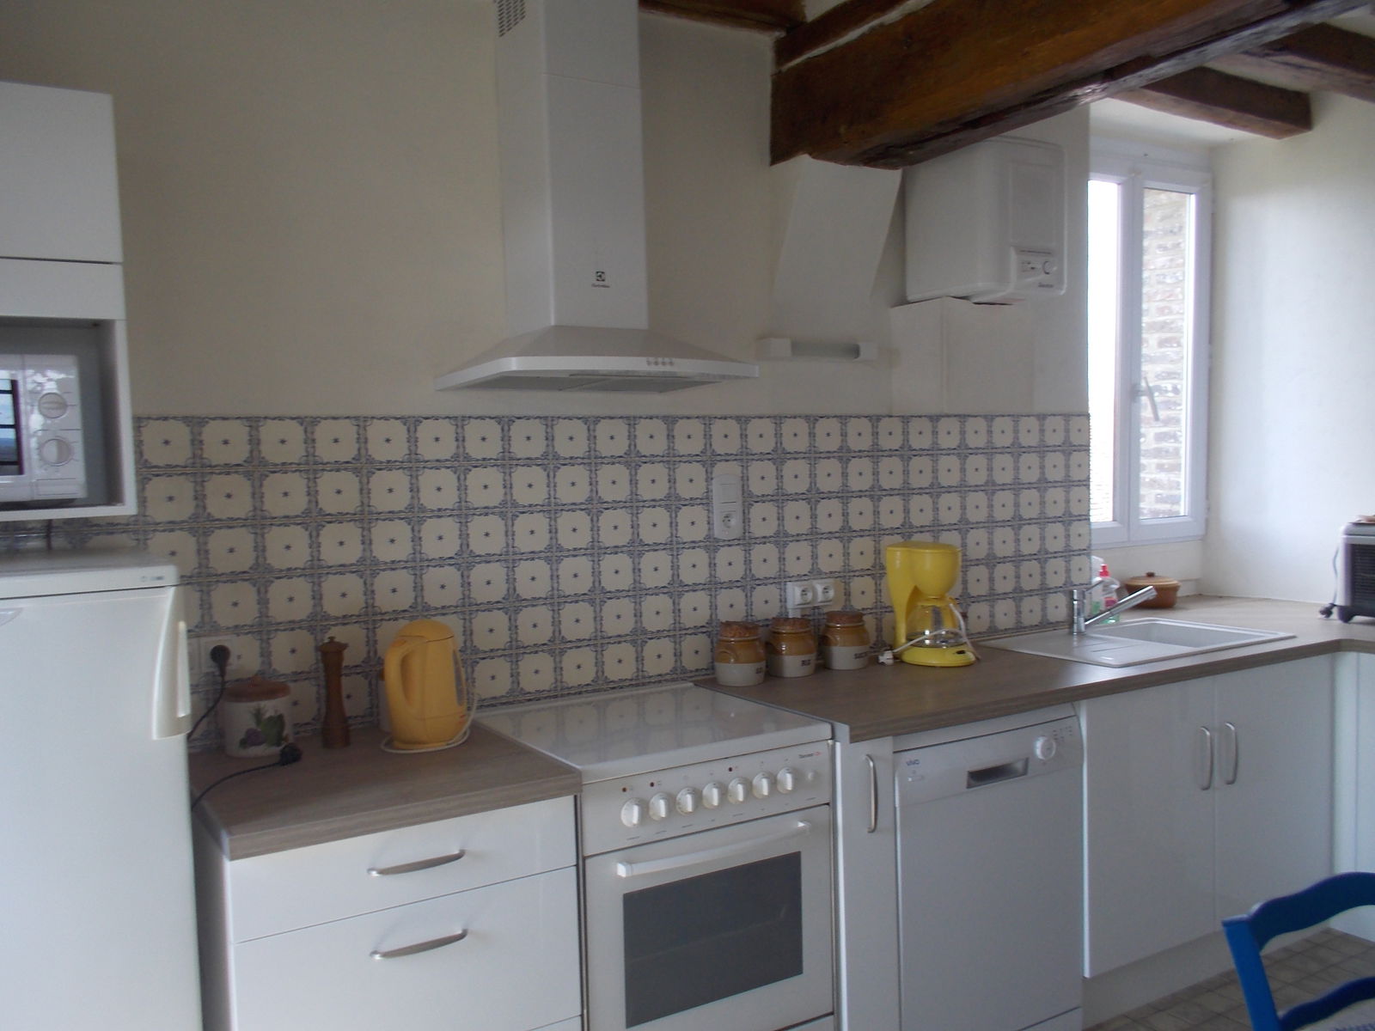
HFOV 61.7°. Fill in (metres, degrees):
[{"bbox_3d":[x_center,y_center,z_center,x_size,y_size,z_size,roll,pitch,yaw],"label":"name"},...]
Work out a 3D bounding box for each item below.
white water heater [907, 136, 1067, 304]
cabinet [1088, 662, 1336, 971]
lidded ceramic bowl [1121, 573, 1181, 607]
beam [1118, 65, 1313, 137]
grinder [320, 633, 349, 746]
[{"bbox_3d":[0.852,-0.814,3.253,0.323,0.420,0.343,-3,3,-31],"label":"white water heater"},{"bbox_3d":[1.284,0.765,3.339,1.050,0.679,0.580,-3,3,-31],"label":"cabinet"},{"bbox_3d":[1.693,0.269,4.205,0.198,0.123,0.198,-2,2,0],"label":"lidded ceramic bowl"},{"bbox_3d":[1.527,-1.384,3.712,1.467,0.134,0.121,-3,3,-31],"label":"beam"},{"bbox_3d":[-0.733,0.364,2.388,0.057,0.225,0.057,-3,3,-31],"label":"grinder"}]

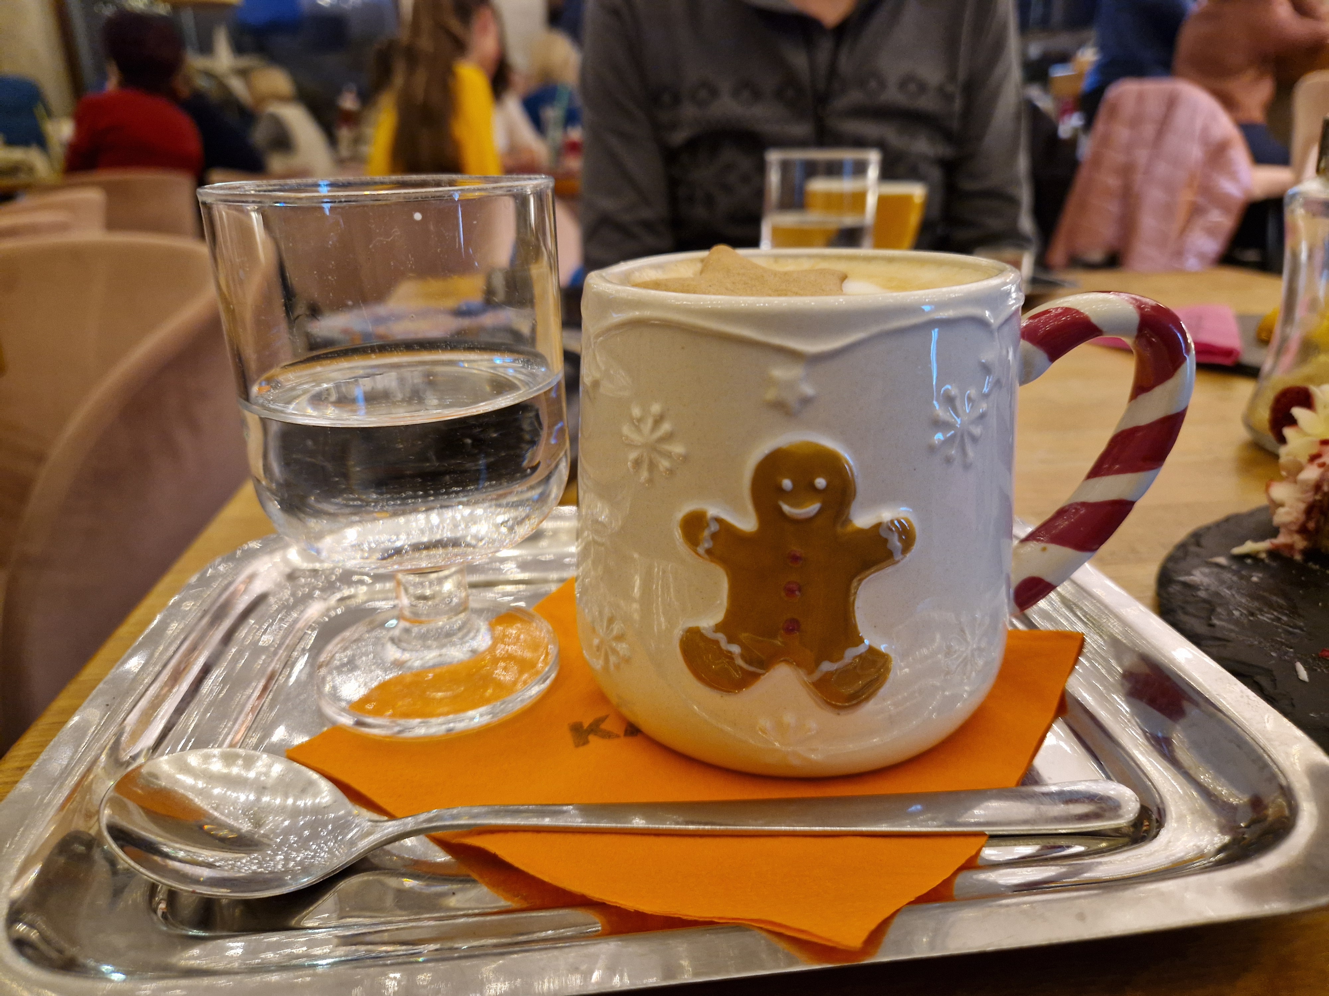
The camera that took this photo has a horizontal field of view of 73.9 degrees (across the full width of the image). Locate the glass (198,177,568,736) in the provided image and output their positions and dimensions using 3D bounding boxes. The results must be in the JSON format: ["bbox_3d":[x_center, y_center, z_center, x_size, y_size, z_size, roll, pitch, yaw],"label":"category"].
[{"bbox_3d":[-0.052,-0.010,0.186,0.063,0.106,0.063,-1,22,0],"label":"glass"}]

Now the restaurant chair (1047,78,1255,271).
[{"bbox_3d":[1.422,-0.807,2.709,0.540,0.840,0.560,9,24,23],"label":"restaurant chair"}]

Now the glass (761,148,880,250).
[{"bbox_3d":[0.099,-0.164,0.569,0.071,0.108,0.071,-1,22,0],"label":"glass"}]

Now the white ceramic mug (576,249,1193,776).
[{"bbox_3d":[0.040,-0.002,0.181,0.119,0.088,0.091,2,22,8],"label":"white ceramic mug"}]

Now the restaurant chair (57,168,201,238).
[{"bbox_3d":[-1.704,-0.704,3.057,0.510,0.810,0.550,-9,23,-18],"label":"restaurant chair"}]

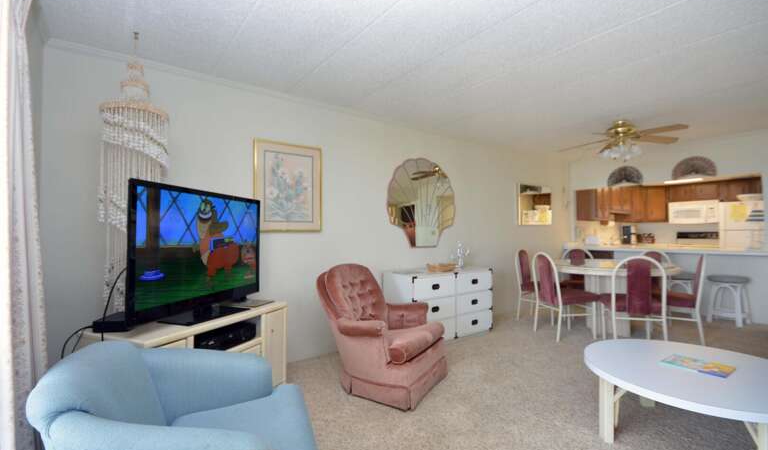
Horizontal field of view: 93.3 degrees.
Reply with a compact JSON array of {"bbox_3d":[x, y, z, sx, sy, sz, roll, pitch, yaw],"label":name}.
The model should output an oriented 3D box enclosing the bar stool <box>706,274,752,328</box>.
[{"bbox_3d":[4.568,1.006,4.793,0.430,0.605,0.430,1,0,-37],"label":"bar stool"}]

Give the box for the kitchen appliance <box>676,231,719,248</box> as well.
[{"bbox_3d":[5.661,0.734,6.524,0.680,1.180,0.760,1,0,-37],"label":"kitchen appliance"}]

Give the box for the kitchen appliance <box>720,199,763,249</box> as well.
[{"bbox_3d":[6.437,0.468,6.319,0.750,1.720,0.750,1,-1,-37],"label":"kitchen appliance"}]

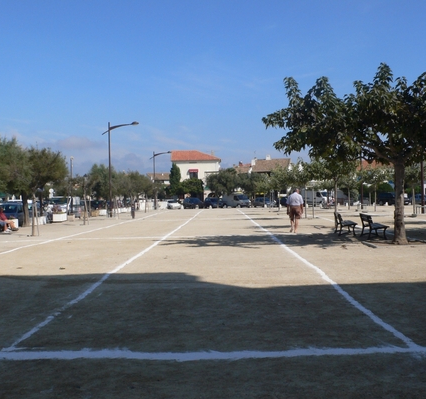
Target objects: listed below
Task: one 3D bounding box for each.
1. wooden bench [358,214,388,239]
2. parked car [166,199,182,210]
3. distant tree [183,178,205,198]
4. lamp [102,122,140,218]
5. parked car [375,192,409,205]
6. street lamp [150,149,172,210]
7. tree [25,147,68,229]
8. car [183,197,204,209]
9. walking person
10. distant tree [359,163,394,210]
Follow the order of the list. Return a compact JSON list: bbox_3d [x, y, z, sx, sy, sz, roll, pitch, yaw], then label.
[{"bbox_3d":[5.441,0.917,18.198,0.670,0.800,1.650,-1,0,7],"label":"wooden bench"},{"bbox_3d":[-5.497,0.652,75.500,1.740,1.440,4.000,-1,0,-13],"label":"parked car"},{"bbox_3d":[-2.927,-0.976,80.000,3.700,4.600,3.700,-1,0,0],"label":"distant tree"},{"bbox_3d":[-7.835,-2.533,45.181,3.150,8.050,0.400,-1,0,0],"label":"lamp"},{"bbox_3d":[24.428,-0.054,72.200,4.250,1.680,1.800,-1,0,35],"label":"parked car"},{"bbox_3d":[-7.102,-2.585,72.500,2.950,8.000,0.400,-1,0,0],"label":"street lamp"},{"bbox_3d":[-7.336,-0.363,23.200,1.900,3.800,1.900,-1,0,0],"label":"tree"},{"bbox_3d":[-2.552,0.520,69.996,1.750,1.460,4.100,-1,0,-16],"label":"car"},{"bbox_3d":[3.332,0.474,21.596,0.620,1.750,0.380,-1,0,5],"label":"walking person"},{"bbox_3d":[13.373,-0.916,43.991,2.700,3.850,2.700,-1,0,0],"label":"distant tree"}]

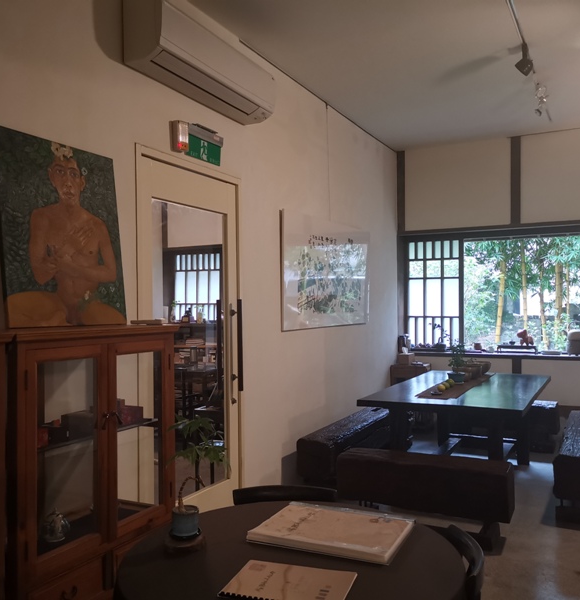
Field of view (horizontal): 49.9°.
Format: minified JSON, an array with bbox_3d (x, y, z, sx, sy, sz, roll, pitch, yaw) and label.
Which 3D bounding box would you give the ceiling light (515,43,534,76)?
[{"bbox_3d":[1.466,-1.504,3.902,0.115,0.200,0.090,-1,-1,18],"label":"ceiling light"}]

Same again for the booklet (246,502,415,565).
[{"bbox_3d":[0.100,0.561,1.513,0.348,0.028,0.222,-1,-1,27],"label":"booklet"}]

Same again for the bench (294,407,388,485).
[{"bbox_3d":[0.568,1.141,4.774,0.286,0.427,1.821,-1,-1,27],"label":"bench"}]

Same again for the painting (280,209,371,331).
[{"bbox_3d":[0.339,-0.203,4.971,0.029,0.840,1.742,-1,-1,27],"label":"painting"}]

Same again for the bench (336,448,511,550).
[{"bbox_3d":[0.769,1.132,3.562,0.960,0.417,0.321,-1,-1,27],"label":"bench"}]

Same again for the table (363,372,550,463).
[{"bbox_3d":[1.319,0.993,4.646,1.014,0.706,1.960,-1,-1,27],"label":"table"}]

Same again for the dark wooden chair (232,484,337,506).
[{"bbox_3d":[-0.006,0.953,1.707,0.480,0.750,0.480,0,-1,-1],"label":"dark wooden chair"}]

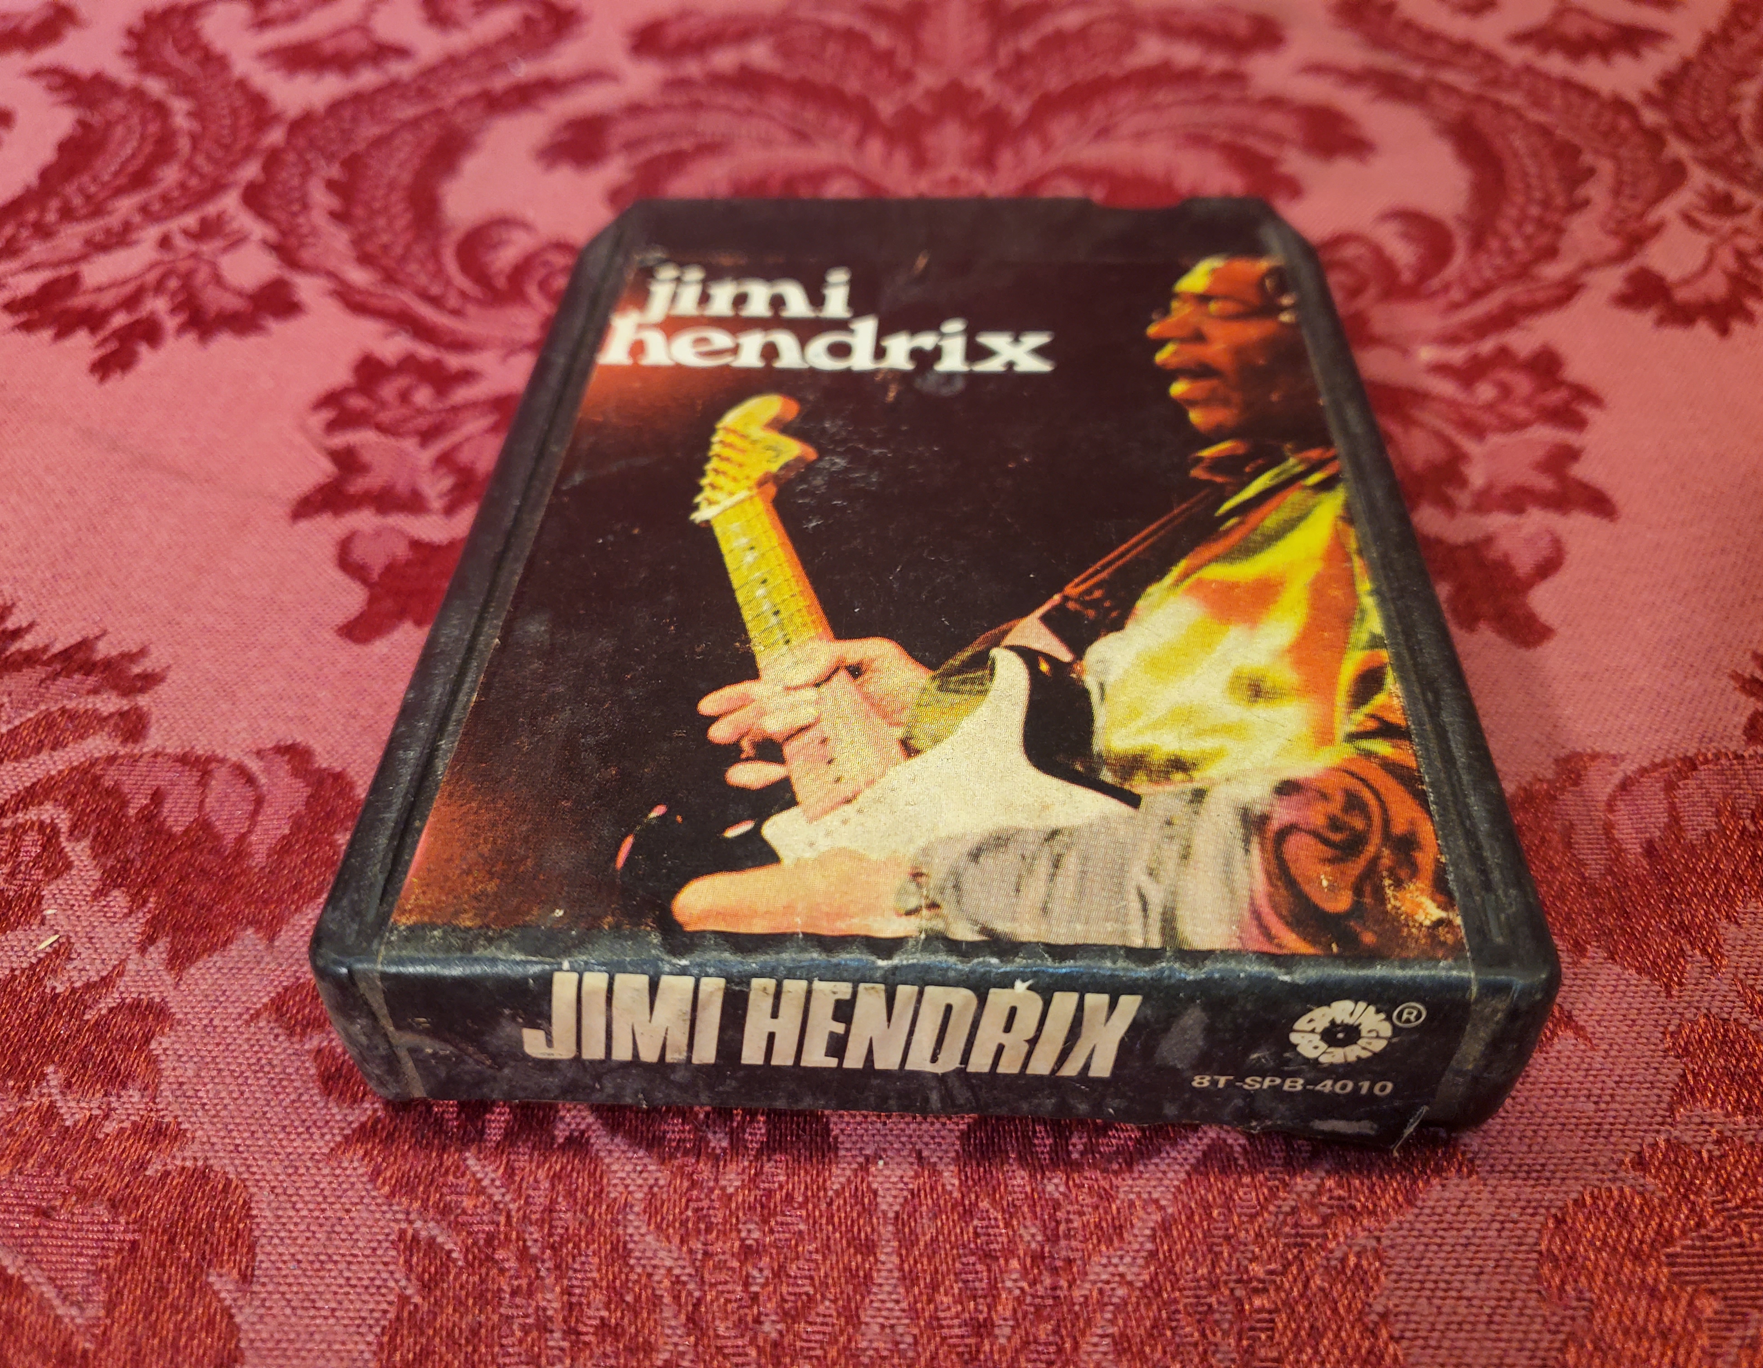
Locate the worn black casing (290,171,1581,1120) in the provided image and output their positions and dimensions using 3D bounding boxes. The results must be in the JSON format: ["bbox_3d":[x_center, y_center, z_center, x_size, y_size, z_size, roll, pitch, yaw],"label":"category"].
[{"bbox_3d":[0.006,-0.016,0.166,0.102,0.023,0.133,1,46,3],"label":"worn black casing"}]

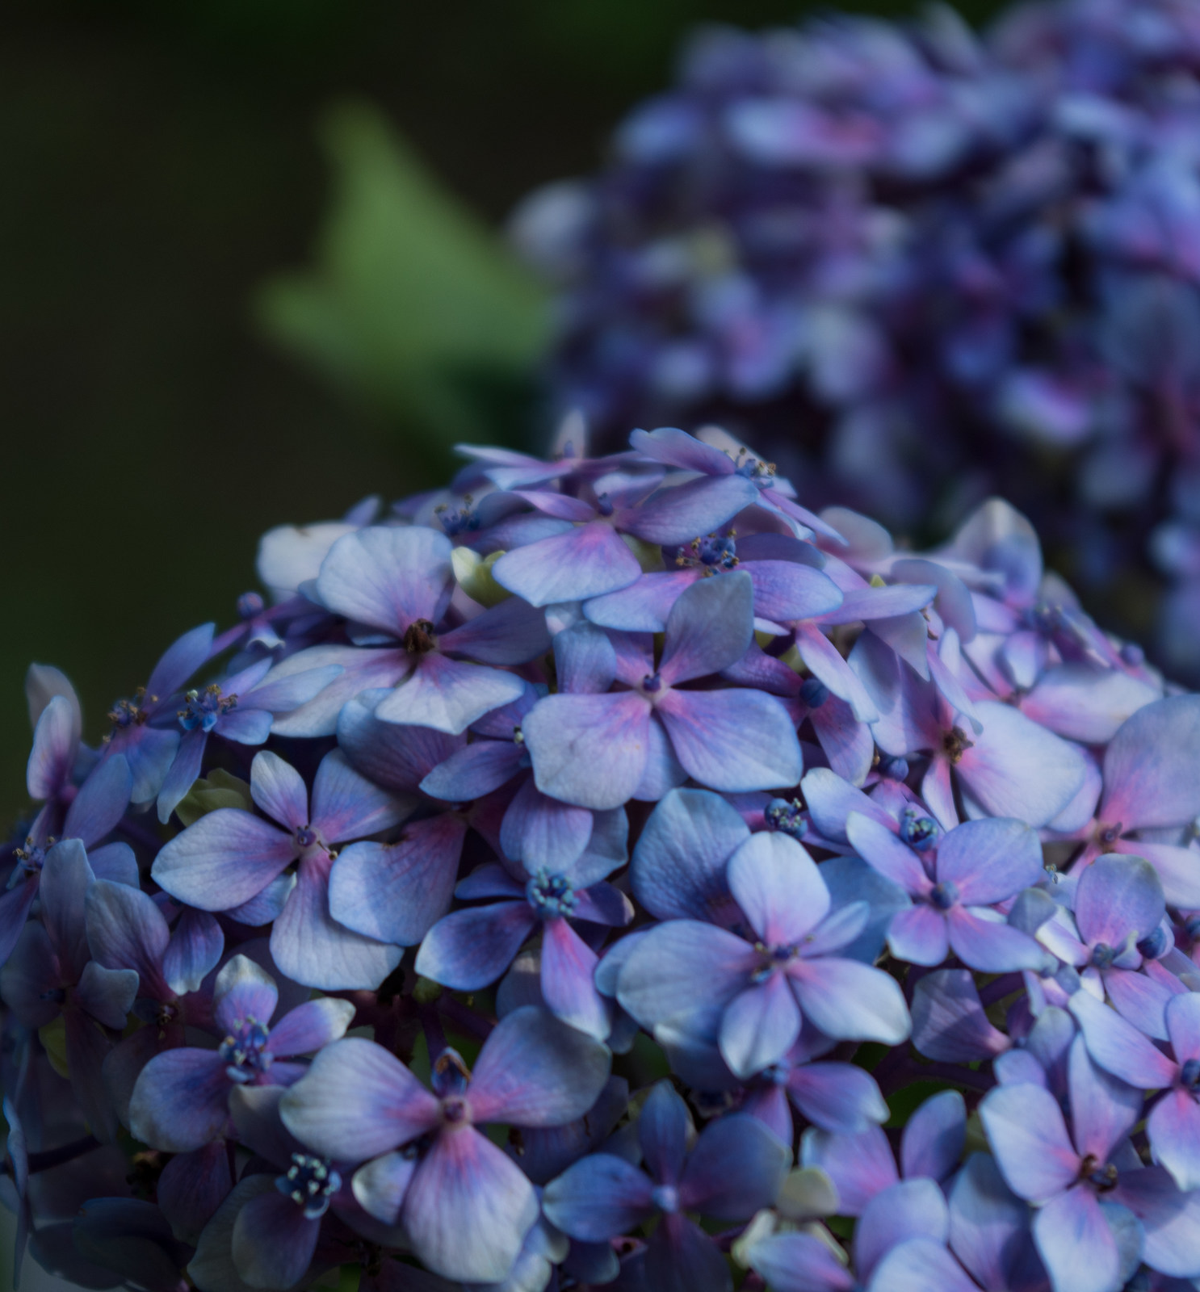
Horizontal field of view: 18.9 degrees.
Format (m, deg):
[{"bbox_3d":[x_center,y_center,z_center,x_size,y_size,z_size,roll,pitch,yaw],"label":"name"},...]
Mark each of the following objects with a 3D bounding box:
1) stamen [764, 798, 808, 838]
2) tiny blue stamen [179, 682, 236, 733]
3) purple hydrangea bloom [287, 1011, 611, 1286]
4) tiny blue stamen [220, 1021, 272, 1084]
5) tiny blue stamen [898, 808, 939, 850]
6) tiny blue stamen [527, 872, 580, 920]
[{"bbox_3d":[0.022,0.021,0.434,0.005,0.005,0.005,-4,-20,-11],"label":"stamen"},{"bbox_3d":[-0.050,0.008,0.462,0.007,0.005,0.005,22,62,46],"label":"tiny blue stamen"},{"bbox_3d":[-0.018,0.059,0.430,0.038,0.032,0.015,3,-2,9],"label":"purple hydrangea bloom"},{"bbox_3d":[-0.043,0.050,0.440,0.006,0.007,0.005,11,-3,28],"label":"tiny blue stamen"},{"bbox_3d":[0.039,0.022,0.439,0.005,0.004,0.005,-8,65,-20],"label":"tiny blue stamen"},{"bbox_3d":[-0.006,0.030,0.428,0.006,0.006,0.005,2,-14,7],"label":"tiny blue stamen"}]

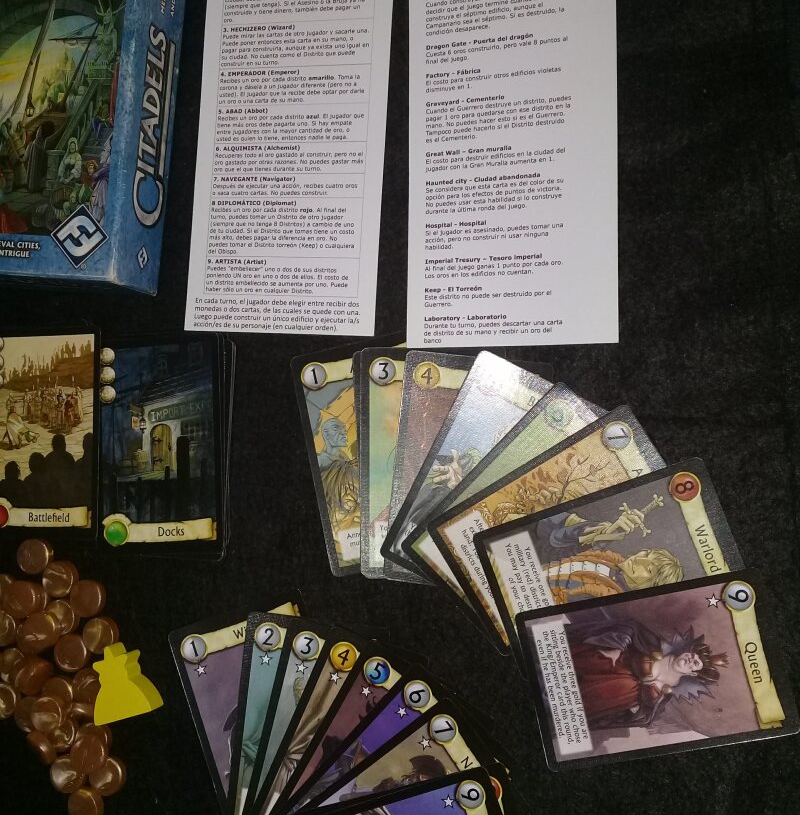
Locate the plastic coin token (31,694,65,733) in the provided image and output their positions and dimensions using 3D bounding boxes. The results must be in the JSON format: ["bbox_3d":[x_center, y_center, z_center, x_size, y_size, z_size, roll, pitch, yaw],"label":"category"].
[{"bbox_3d":[-0.139,0.121,0.376,0.014,0.006,0.014,0,80,-6],"label":"plastic coin token"}]

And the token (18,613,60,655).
[{"bbox_3d":[-0.141,0.088,0.374,0.014,0.006,0.014,0,56,-13],"label":"token"}]

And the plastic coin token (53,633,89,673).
[{"bbox_3d":[-0.136,0.102,0.395,0.015,0.004,0.015,0,82,1],"label":"plastic coin token"}]

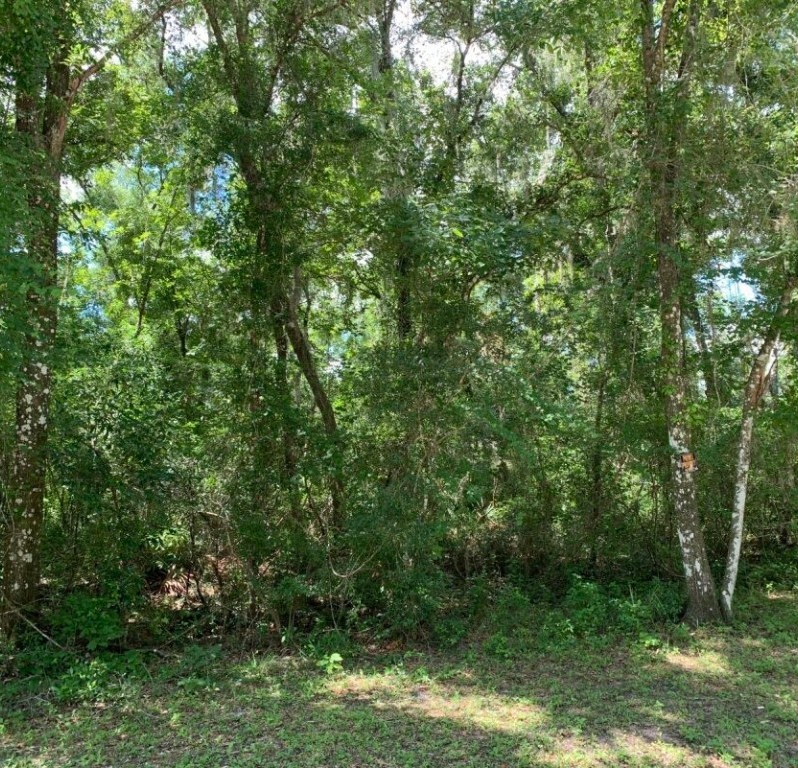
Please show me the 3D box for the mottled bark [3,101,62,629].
[{"bbox_3d":[-4.100,-0.388,8.739,0.480,6.100,0.450,0,-8,0],"label":"mottled bark"}]

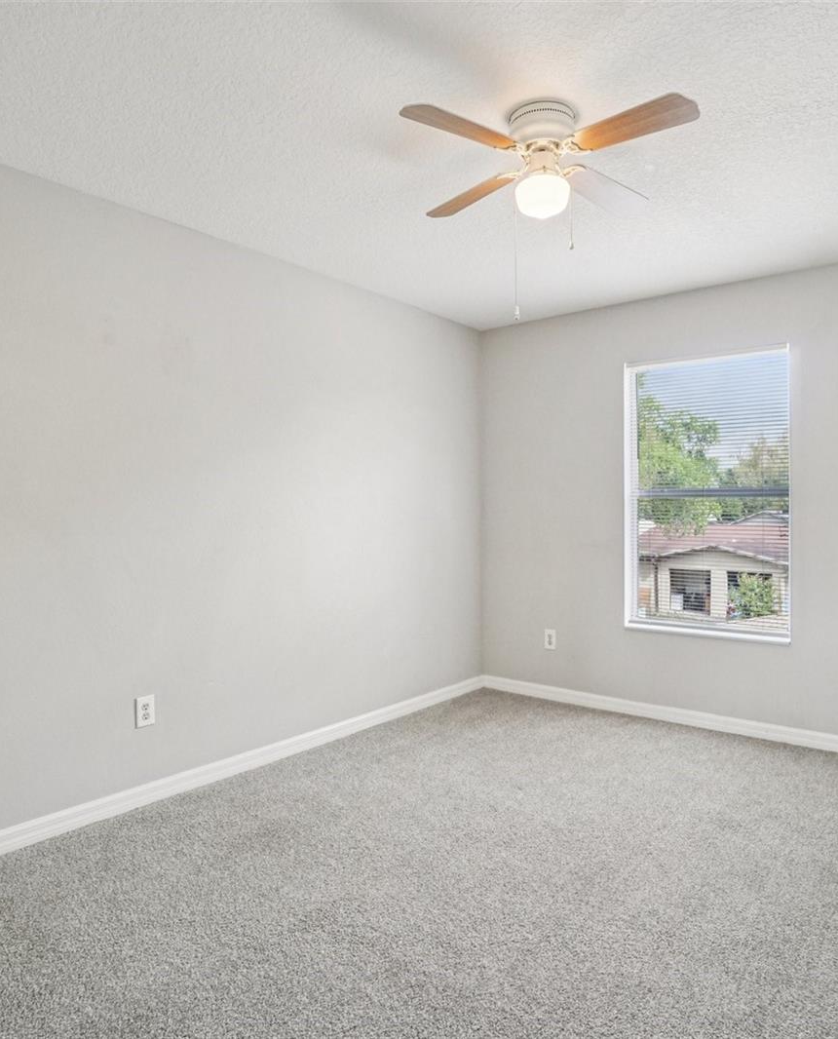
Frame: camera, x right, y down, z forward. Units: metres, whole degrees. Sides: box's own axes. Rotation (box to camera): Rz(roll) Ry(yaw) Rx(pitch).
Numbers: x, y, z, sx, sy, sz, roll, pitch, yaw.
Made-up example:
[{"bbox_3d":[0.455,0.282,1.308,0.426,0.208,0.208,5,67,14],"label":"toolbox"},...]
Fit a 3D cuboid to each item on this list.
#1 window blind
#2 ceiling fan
[{"bbox_3d":[1.644,-0.149,3.738,0.860,1.550,0.060,0,0,37],"label":"window blind"},{"bbox_3d":[0.393,-1.128,2.086,0.980,0.330,0.950,0,0,41],"label":"ceiling fan"}]

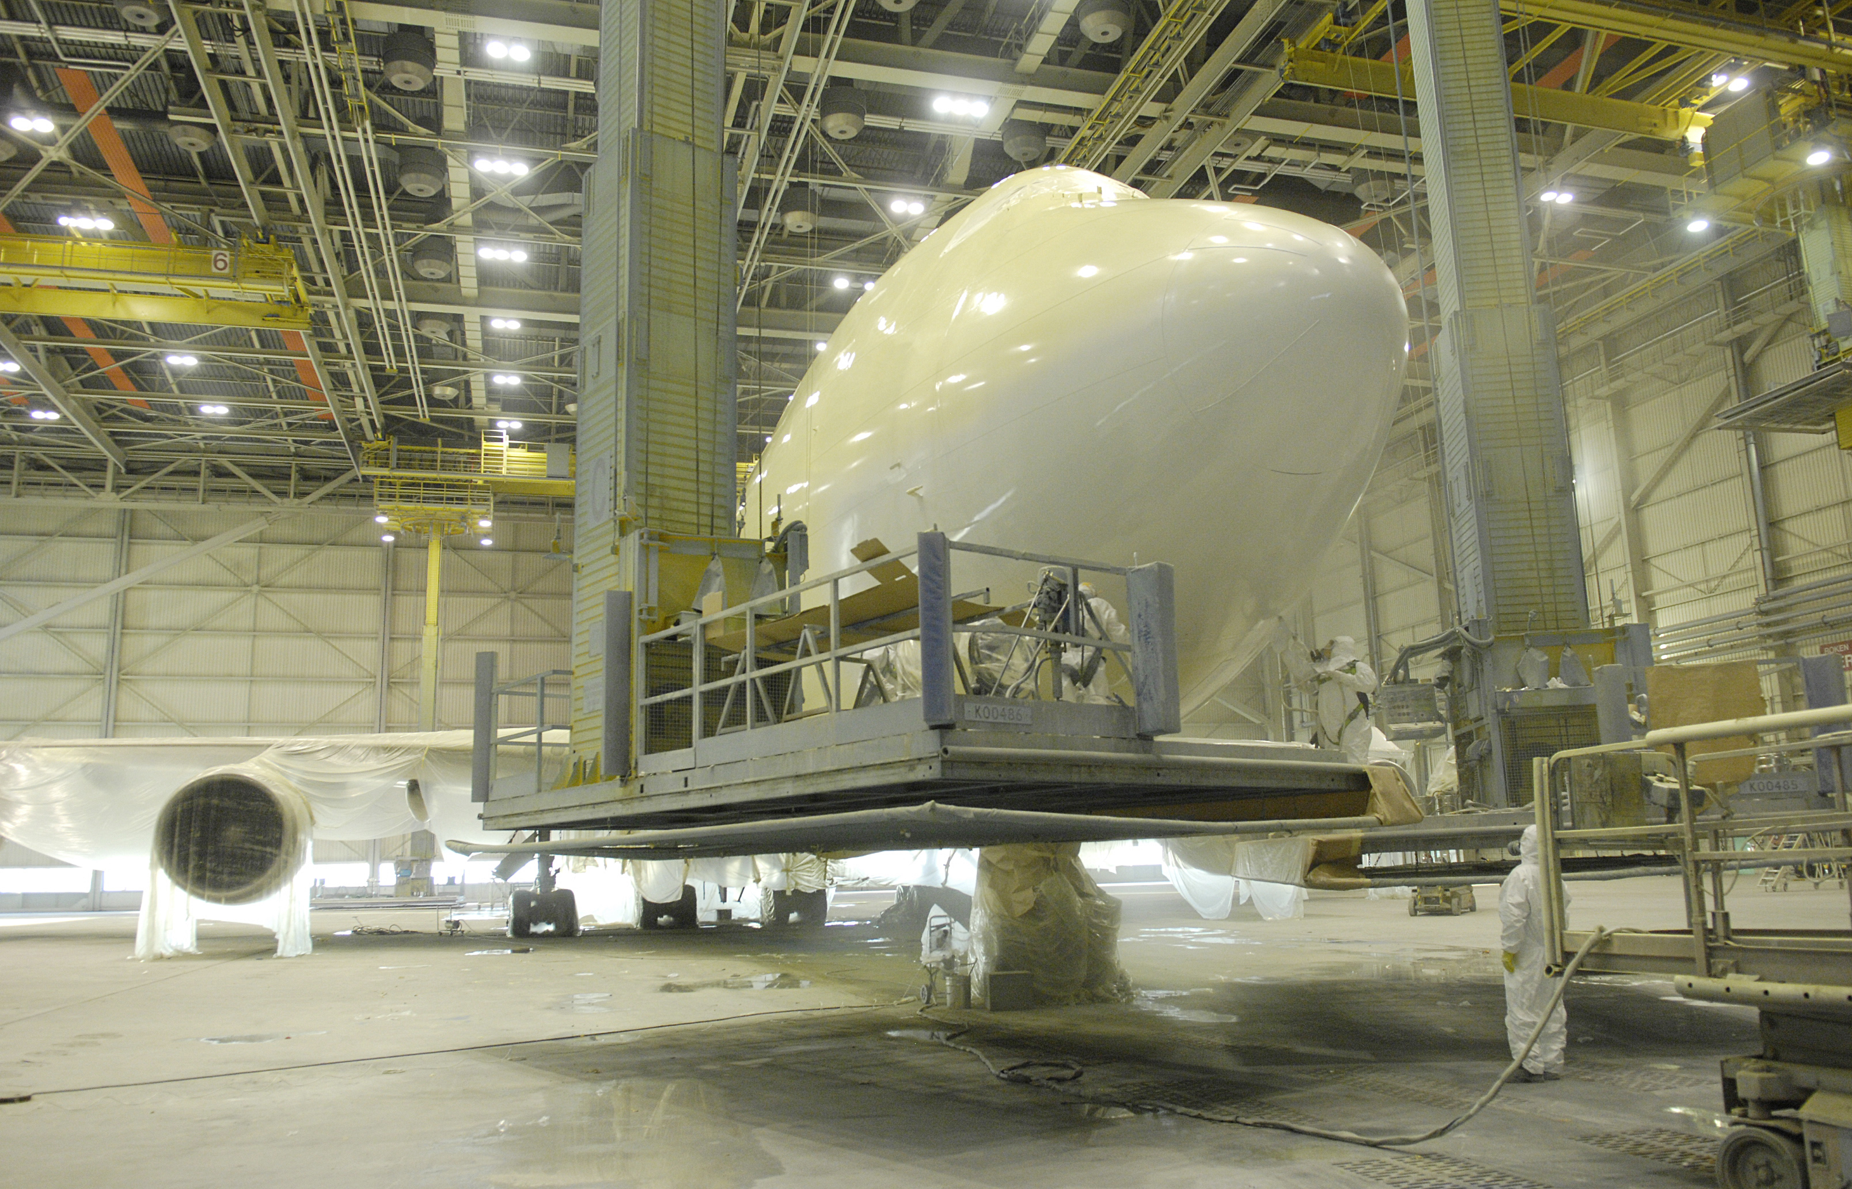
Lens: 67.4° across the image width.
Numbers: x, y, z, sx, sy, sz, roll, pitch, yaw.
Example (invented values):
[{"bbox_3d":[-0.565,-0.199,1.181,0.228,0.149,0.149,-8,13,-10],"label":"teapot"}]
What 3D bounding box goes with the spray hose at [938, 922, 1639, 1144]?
[{"bbox_3d":[1.050,3.269,11.633,1.650,1.200,10.000,2,-12,-21],"label":"spray hose"}]

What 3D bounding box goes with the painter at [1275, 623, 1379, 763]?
[{"bbox_3d":[3.888,1.194,13.244,0.850,1.850,0.600,-3,-11,5],"label":"painter"}]

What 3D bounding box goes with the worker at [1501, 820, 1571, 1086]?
[{"bbox_3d":[4.409,2.574,10.052,0.540,1.770,0.380,4,-12,-25],"label":"worker"}]

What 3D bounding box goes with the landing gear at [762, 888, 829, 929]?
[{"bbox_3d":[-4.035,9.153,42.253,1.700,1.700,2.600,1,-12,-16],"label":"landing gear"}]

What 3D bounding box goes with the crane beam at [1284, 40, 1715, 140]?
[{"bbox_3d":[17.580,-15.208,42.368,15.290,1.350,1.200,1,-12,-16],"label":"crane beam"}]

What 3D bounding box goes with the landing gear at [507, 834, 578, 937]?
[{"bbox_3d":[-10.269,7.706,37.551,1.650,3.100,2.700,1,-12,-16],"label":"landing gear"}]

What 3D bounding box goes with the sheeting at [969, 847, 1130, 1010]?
[{"bbox_3d":[1.454,3.833,17.173,1.550,2.200,1.550,1,-12,-16],"label":"sheeting"}]

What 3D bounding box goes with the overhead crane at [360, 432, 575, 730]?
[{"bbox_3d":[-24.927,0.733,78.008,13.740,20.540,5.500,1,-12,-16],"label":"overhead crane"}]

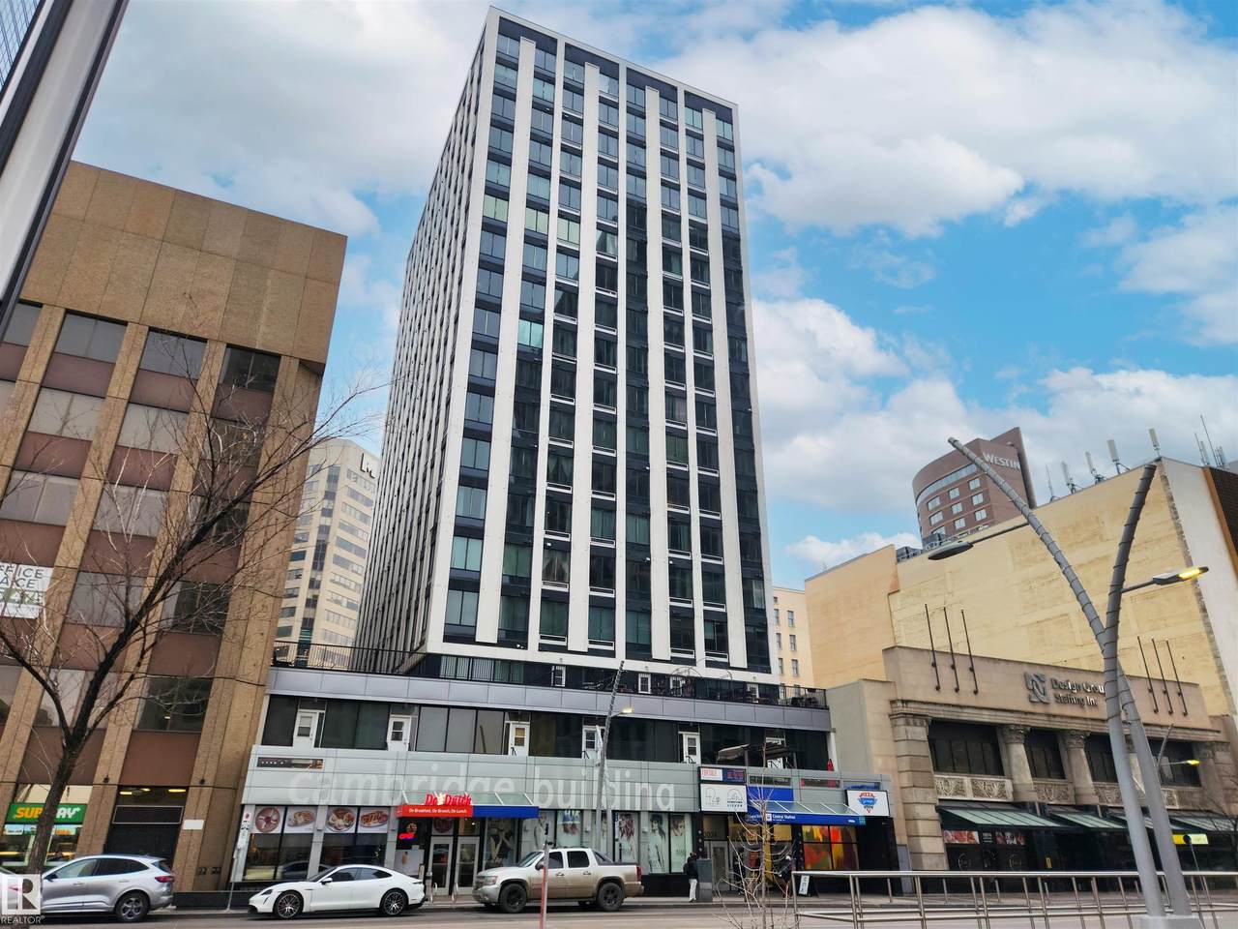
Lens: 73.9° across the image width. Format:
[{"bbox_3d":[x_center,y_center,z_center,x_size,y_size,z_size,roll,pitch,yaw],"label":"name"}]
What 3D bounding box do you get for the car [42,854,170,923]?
[{"bbox_3d":[-14.769,11.577,22.609,4.580,1.670,1.880,11,-26,-22],"label":"car"}]

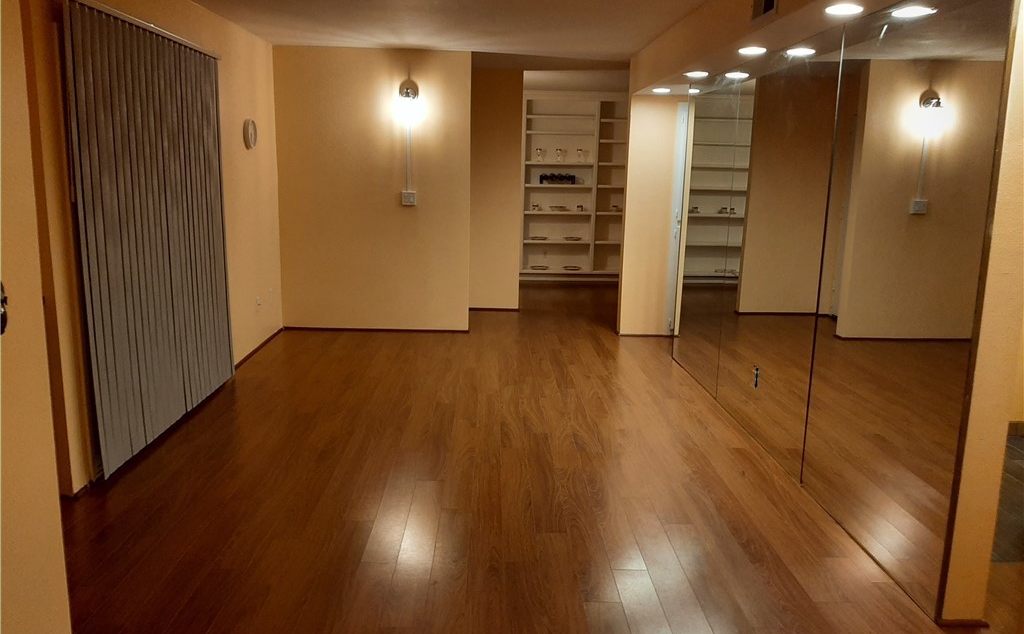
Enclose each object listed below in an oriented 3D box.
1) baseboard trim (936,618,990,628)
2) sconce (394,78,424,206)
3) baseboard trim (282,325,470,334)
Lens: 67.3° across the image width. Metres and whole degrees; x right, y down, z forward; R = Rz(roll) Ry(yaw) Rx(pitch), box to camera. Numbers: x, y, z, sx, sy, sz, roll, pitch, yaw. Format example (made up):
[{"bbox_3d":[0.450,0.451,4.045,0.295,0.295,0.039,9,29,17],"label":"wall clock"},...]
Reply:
[{"bbox_3d":[1.519,1.030,2.591,0.170,0.022,0.020,1,11,-2],"label":"baseboard trim"},{"bbox_3d":[-0.873,-1.490,6.559,0.220,1.070,0.170,1,11,-2],"label":"sconce"},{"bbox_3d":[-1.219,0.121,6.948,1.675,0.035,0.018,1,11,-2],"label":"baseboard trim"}]

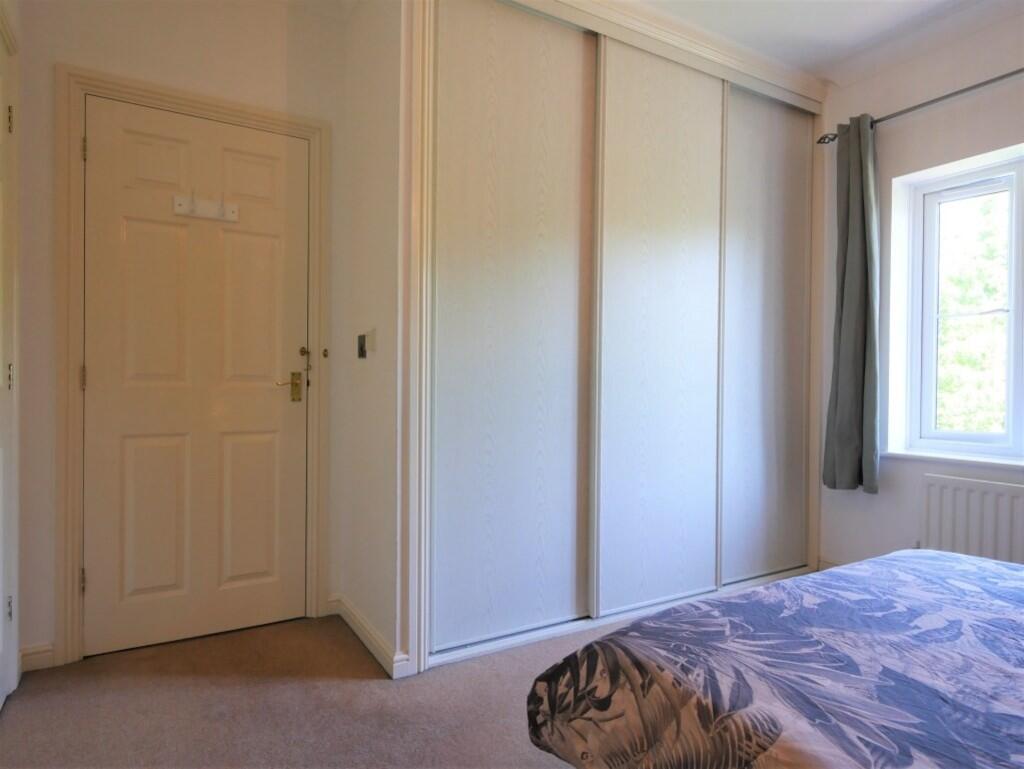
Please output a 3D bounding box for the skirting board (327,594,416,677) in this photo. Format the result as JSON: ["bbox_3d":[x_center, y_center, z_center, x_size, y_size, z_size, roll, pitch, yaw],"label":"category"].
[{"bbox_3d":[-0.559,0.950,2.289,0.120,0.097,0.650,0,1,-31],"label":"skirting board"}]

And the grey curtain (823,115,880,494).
[{"bbox_3d":[1.706,-0.398,2.962,0.130,1.850,0.260,0,1,-30],"label":"grey curtain"}]

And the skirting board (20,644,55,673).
[{"bbox_3d":[-1.639,0.940,2.049,0.095,0.095,0.022,0,1,-30],"label":"skirting board"}]

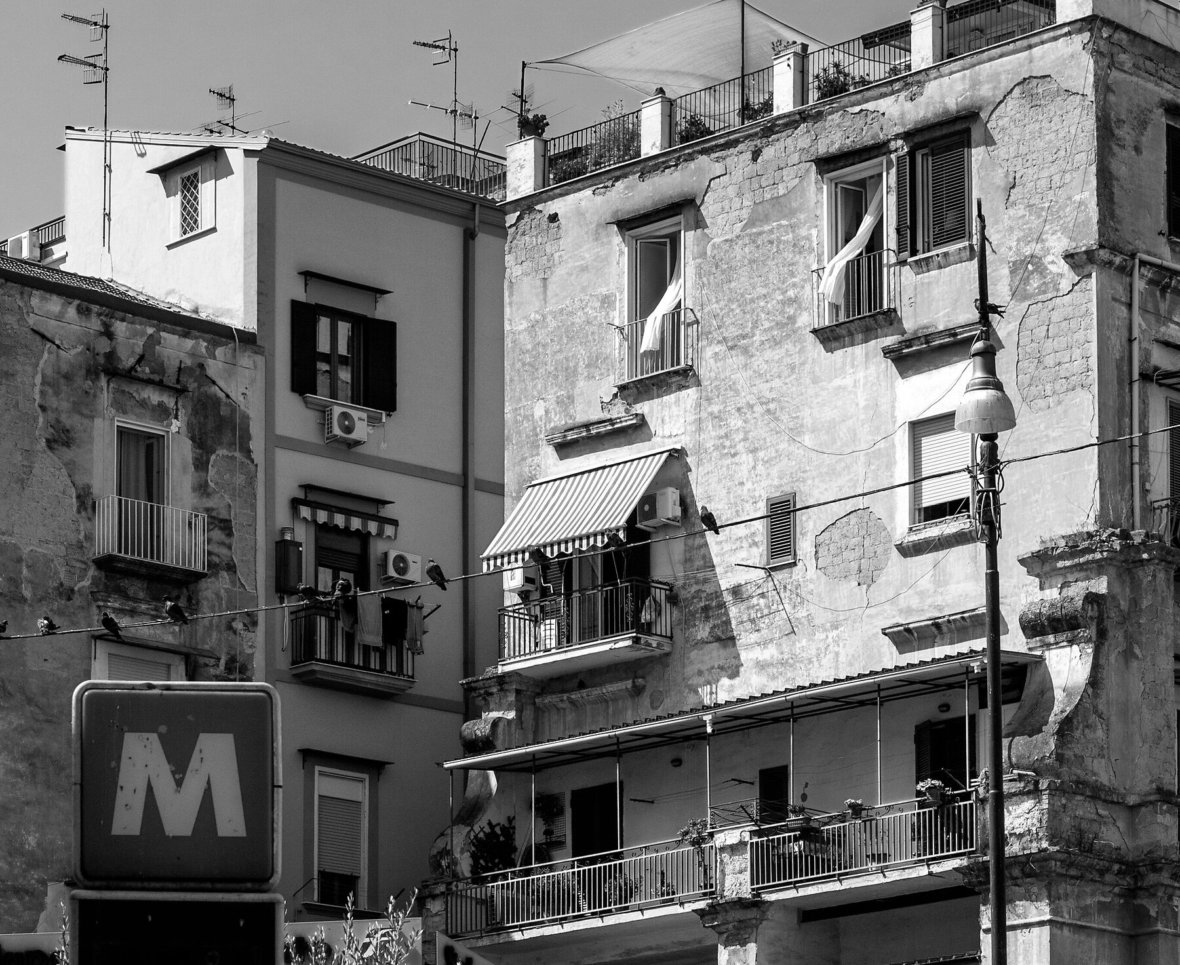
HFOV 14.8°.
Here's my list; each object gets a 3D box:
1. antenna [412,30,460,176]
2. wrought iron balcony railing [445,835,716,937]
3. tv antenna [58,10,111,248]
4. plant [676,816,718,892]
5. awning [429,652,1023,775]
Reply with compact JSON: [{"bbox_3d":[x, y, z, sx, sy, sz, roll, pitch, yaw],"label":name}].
[{"bbox_3d":[-2.798,-6.881,82.500,0.950,2.550,0.450,8,-16,-32],"label":"antenna"},{"bbox_3d":[-0.212,6.497,73.243,0.100,0.963,6.221,13,-19,-43],"label":"wrought iron balcony railing"},{"bbox_3d":[-8.732,-6.112,78.598,1.020,4.200,0.480,8,-16,-32],"label":"tv antenna"},{"bbox_3d":[1.675,5.872,71.634,0.500,1.150,0.500,13,-19,-43],"label":"plant"},{"bbox_3d":[2.504,3.691,72.336,2.027,0.420,12.015,13,-19,-43],"label":"awning"}]

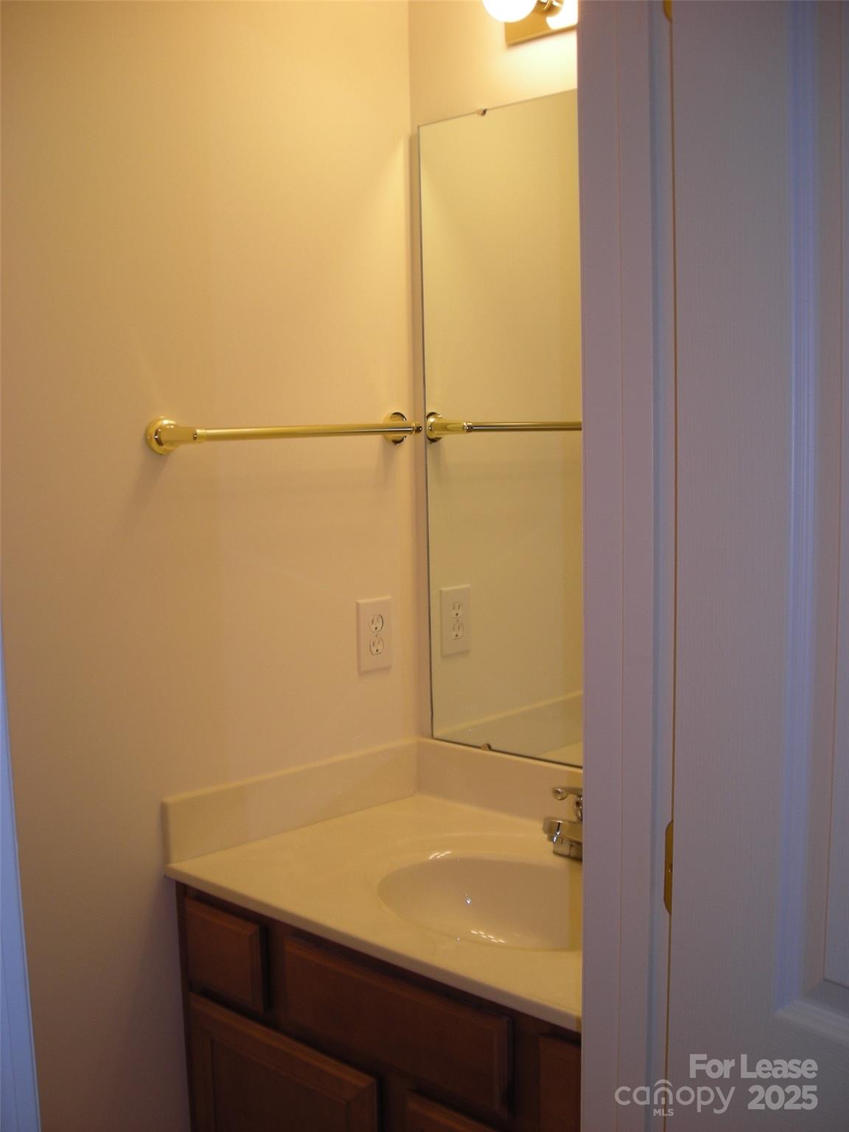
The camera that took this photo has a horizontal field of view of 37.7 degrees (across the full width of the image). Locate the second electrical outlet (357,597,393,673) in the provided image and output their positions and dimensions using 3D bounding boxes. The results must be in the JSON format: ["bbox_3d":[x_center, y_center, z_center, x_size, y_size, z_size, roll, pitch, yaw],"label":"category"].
[{"bbox_3d":[-0.082,0.118,2.134,0.008,0.123,0.079,4,7,43],"label":"second electrical outlet"}]

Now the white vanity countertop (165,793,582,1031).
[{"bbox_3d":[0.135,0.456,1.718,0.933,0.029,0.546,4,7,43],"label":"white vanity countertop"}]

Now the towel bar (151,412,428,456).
[{"bbox_3d":[-0.189,-0.211,1.945,0.077,0.056,0.540,4,7,43],"label":"towel bar"}]

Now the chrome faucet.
[{"bbox_3d":[0.224,0.373,1.804,0.155,0.128,0.158,4,7,43],"label":"chrome faucet"}]

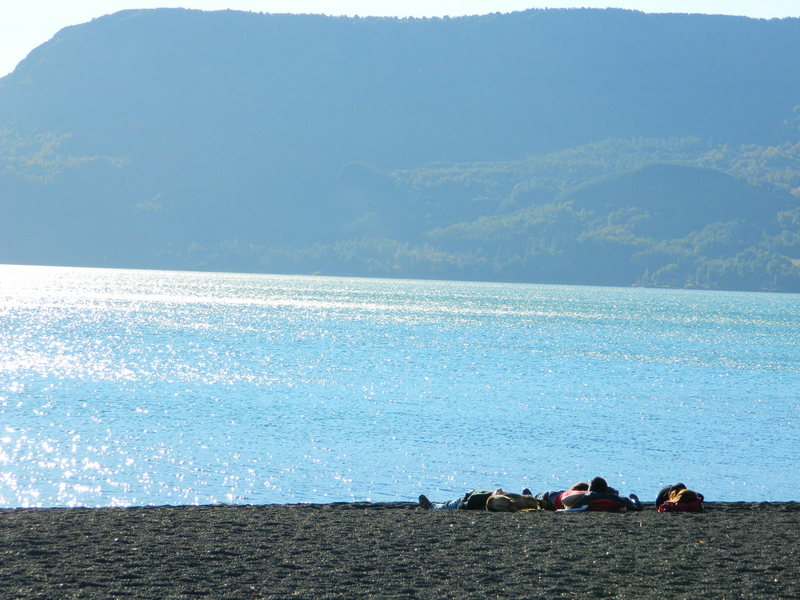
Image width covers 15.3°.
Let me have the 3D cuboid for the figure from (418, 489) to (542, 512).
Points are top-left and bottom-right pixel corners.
[{"bbox_3d":[0.693,2.066,30.600,0.500,0.270,1.653,1,-5,-32],"label":"figure"}]

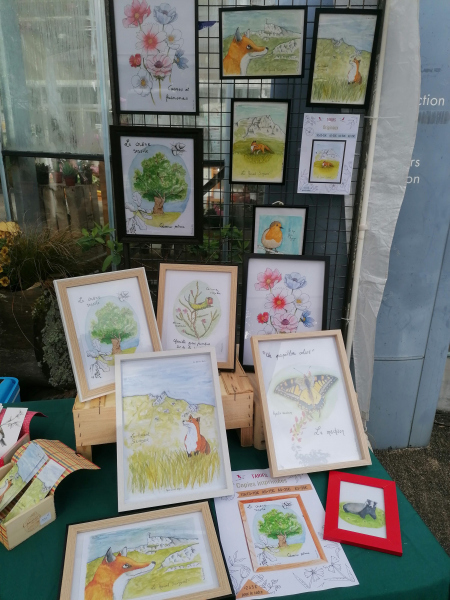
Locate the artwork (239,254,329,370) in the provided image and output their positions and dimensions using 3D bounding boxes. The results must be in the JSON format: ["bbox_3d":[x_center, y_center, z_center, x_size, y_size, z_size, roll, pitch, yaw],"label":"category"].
[{"bbox_3d":[0.160,0.040,1.267,0.229,0.316,0.020,3,-2,7],"label":"artwork"}]

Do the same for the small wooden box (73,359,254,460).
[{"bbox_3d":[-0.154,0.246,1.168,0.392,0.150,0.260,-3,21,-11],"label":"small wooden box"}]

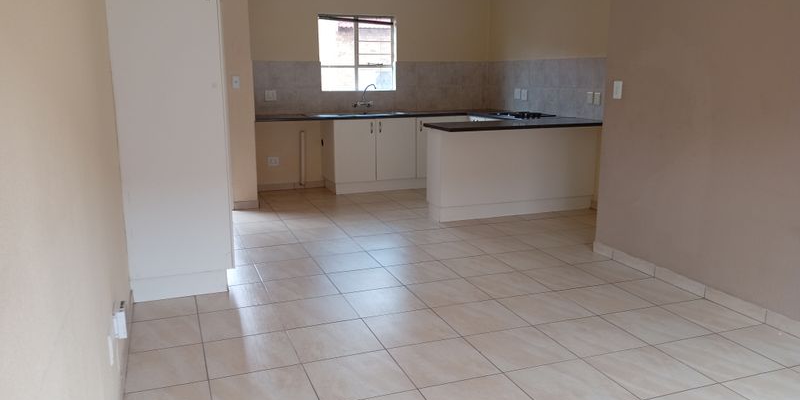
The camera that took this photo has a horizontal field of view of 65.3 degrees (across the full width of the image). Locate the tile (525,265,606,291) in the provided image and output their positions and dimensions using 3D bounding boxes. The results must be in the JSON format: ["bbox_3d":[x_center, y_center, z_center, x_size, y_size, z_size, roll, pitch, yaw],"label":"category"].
[{"bbox_3d":[1.125,0.536,4.295,0.430,0.010,0.430,-4,12,-20],"label":"tile"}]

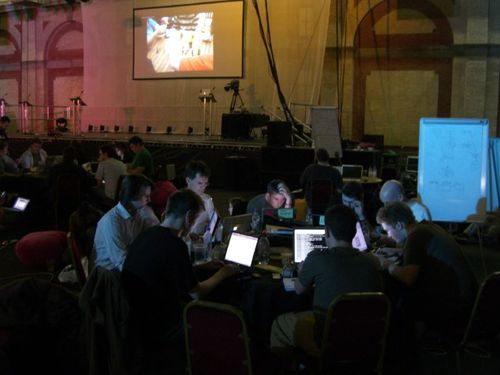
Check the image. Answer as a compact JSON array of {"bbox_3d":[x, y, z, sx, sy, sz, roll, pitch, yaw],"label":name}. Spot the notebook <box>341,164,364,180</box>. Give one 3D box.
[{"bbox_3d":[1.587,-0.241,8.500,0.340,0.230,0.290,2,8,10],"label":"notebook"}]

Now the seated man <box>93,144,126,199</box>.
[{"bbox_3d":[-2.122,0.065,8.363,0.500,1.280,0.720,-5,9,-45],"label":"seated man"}]

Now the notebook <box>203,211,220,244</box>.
[{"bbox_3d":[-0.408,0.303,4.690,0.240,0.200,0.310,-1,9,-12],"label":"notebook"}]

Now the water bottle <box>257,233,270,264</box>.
[{"bbox_3d":[0.098,0.428,3.900,0.085,0.240,0.085,1,6,0],"label":"water bottle"}]

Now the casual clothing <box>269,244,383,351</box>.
[{"bbox_3d":[0.480,0.681,3.400,0.600,0.660,0.500,0,8,-7],"label":"casual clothing"}]

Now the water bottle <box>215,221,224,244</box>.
[{"bbox_3d":[-0.246,0.348,4.427,0.066,0.200,0.066,1,8,0],"label":"water bottle"}]

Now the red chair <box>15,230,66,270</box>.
[{"bbox_3d":[-2.279,0.707,6.000,0.560,0.480,0.560,-2,8,-21],"label":"red chair"}]

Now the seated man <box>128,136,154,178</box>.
[{"bbox_3d":[-1.895,-0.195,9.500,0.700,1.320,0.520,0,7,-9],"label":"seated man"}]

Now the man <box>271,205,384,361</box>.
[{"bbox_3d":[0.434,0.722,3.298,0.580,1.260,0.800,-1,7,-17],"label":"man"}]

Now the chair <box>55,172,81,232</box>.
[{"bbox_3d":[-2.834,0.212,8.500,0.410,0.880,0.500,0,7,-9],"label":"chair"}]

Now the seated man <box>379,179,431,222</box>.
[{"bbox_3d":[1.257,0.554,4.730,0.720,1.220,0.500,-4,10,-30],"label":"seated man"}]

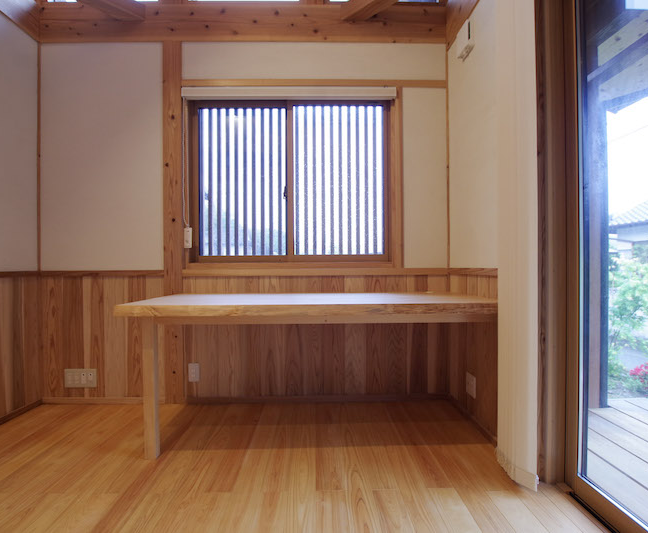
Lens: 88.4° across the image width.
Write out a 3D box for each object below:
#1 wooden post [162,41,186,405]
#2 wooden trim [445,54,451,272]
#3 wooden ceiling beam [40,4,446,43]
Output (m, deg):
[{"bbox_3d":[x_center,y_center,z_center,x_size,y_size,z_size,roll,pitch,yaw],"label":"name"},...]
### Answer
[{"bbox_3d":[-0.963,-0.272,2.189,0.124,2.318,0.121,0,0,-1],"label":"wooden post"},{"bbox_3d":[0.803,-0.686,2.153,0.020,1.399,0.020,0,0,-1],"label":"wooden trim"},{"bbox_3d":[-0.508,-1.554,2.191,2.597,0.256,0.121,0,0,-1],"label":"wooden ceiling beam"}]

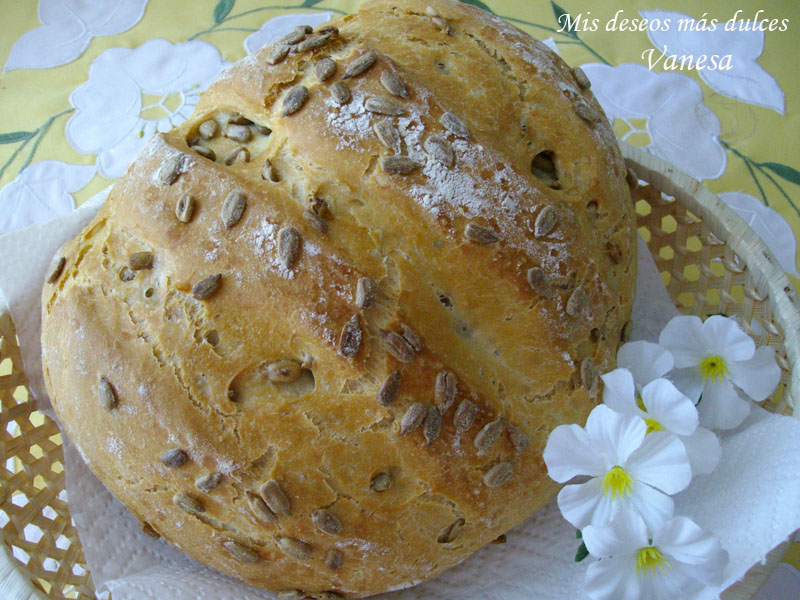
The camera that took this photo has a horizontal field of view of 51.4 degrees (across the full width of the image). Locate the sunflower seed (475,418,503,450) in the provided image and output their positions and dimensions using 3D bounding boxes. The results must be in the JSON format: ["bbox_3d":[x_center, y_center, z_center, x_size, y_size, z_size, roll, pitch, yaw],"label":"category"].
[{"bbox_3d":[0.025,0.037,0.232,0.011,0.006,0.003,-48,25,-7],"label":"sunflower seed"}]

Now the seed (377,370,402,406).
[{"bbox_3d":[-0.003,0.025,0.242,0.005,0.003,0.011,32,81,0],"label":"seed"}]

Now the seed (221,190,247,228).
[{"bbox_3d":[-0.046,-0.025,0.229,0.006,0.004,0.011,7,71,10],"label":"seed"}]

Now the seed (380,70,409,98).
[{"bbox_3d":[-0.001,-0.063,0.244,0.006,0.003,0.011,-38,75,-17],"label":"seed"}]

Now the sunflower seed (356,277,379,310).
[{"bbox_3d":[-0.009,-0.002,0.217,0.005,0.003,0.009,11,83,-5],"label":"sunflower seed"}]

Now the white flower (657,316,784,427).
[{"bbox_3d":[0.111,0.025,0.288,0.040,0.014,0.038,0,72,11],"label":"white flower"}]

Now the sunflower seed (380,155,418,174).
[{"bbox_3d":[0.000,-0.040,0.244,0.011,0.003,0.005,9,67,-2],"label":"sunflower seed"}]

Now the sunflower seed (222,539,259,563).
[{"bbox_3d":[-0.046,0.072,0.240,0.011,0.005,0.003,31,30,-6],"label":"sunflower seed"}]

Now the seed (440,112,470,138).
[{"bbox_3d":[0.016,-0.050,0.239,0.010,0.003,0.005,42,70,4],"label":"seed"}]

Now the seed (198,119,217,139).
[{"bbox_3d":[-0.066,-0.058,0.284,0.005,0.005,0.007,-15,63,5],"label":"seed"}]

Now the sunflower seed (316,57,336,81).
[{"bbox_3d":[-0.022,-0.071,0.256,0.006,0.004,0.009,14,61,13],"label":"sunflower seed"}]

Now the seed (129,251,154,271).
[{"bbox_3d":[-0.081,-0.012,0.259,0.009,0.004,0.005,-14,70,9],"label":"seed"}]

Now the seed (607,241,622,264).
[{"bbox_3d":[0.071,-0.015,0.274,0.004,0.003,0.008,-28,90,-15],"label":"seed"}]

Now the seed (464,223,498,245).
[{"bbox_3d":[0.023,-0.018,0.229,0.010,0.004,0.005,23,72,-6],"label":"seed"}]

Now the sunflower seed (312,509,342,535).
[{"bbox_3d":[-0.019,0.057,0.215,0.009,0.004,0.005,39,93,-11],"label":"sunflower seed"}]

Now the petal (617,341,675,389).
[{"bbox_3d":[0.077,0.021,0.262,0.018,0.004,0.018,-3,73,-7],"label":"petal"}]

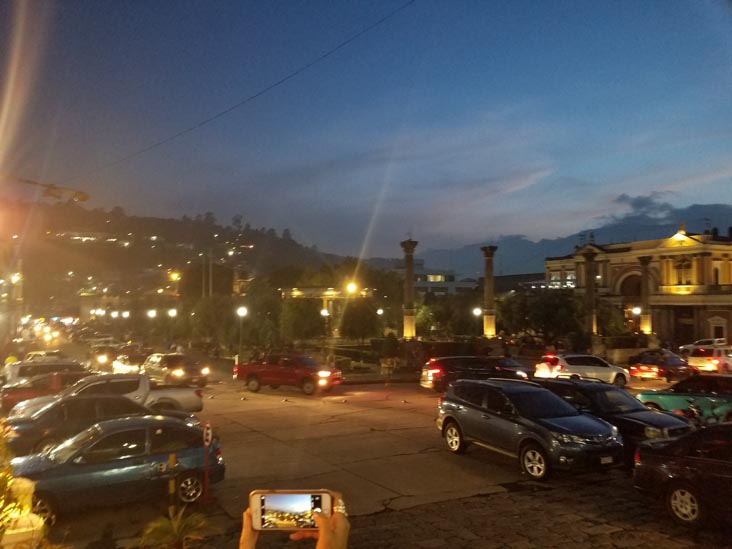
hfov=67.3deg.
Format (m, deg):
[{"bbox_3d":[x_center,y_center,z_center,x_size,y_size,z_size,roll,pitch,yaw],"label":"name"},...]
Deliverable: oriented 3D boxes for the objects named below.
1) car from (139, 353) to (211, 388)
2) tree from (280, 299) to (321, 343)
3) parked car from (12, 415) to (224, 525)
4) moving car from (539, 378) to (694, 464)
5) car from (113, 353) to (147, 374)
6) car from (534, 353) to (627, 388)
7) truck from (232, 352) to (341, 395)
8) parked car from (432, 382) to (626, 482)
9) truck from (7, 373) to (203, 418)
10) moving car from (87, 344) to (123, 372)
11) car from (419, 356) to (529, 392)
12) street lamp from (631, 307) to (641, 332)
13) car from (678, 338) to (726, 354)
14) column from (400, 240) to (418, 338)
[{"bbox_3d":[-9.519,4.799,27.400,1.750,1.500,4.450,3,-5,-37],"label":"car"},{"bbox_3d":[-5.718,4.191,48.000,3.500,4.300,3.500,0,-4,0],"label":"tree"},{"bbox_3d":[-4.850,3.602,10.632,4.150,1.400,1.700,2,-4,-26],"label":"parked car"},{"bbox_3d":[5.900,3.657,14.136,1.770,1.700,4.450,2,-4,-28],"label":"moving car"},{"bbox_3d":[-12.600,4.791,28.743,1.750,1.500,4.300,3,-5,-37],"label":"car"},{"bbox_3d":[10.350,4.666,26.446,4.500,1.640,1.810,2,-4,-23],"label":"car"},{"bbox_3d":[-3.447,4.331,24.300,5.000,1.760,1.760,-2,-5,27],"label":"truck"},{"bbox_3d":[3.563,3.418,12.725,1.845,1.690,4.570,2,-5,-27],"label":"parked car"},{"bbox_3d":[-7.400,3.743,15.784,5.100,1.750,1.800,2,-5,-32],"label":"truck"},{"bbox_3d":[-16.756,5.456,35.500,1.750,1.550,4.400,3,-5,-34],"label":"moving car"},{"bbox_3d":[4.800,4.546,24.951,4.550,1.600,1.800,1,-4,-20],"label":"car"},{"bbox_3d":[21.078,4.145,43.000,0.500,3.600,0.500,2,-5,-27],"label":"street lamp"},{"bbox_3d":[29.200,6.276,47.686,4.300,1.580,1.750,-1,-4,13],"label":"car"},{"bbox_3d":[2.532,0.815,32.000,0.950,5.800,0.950,0,-4,0],"label":"column"}]

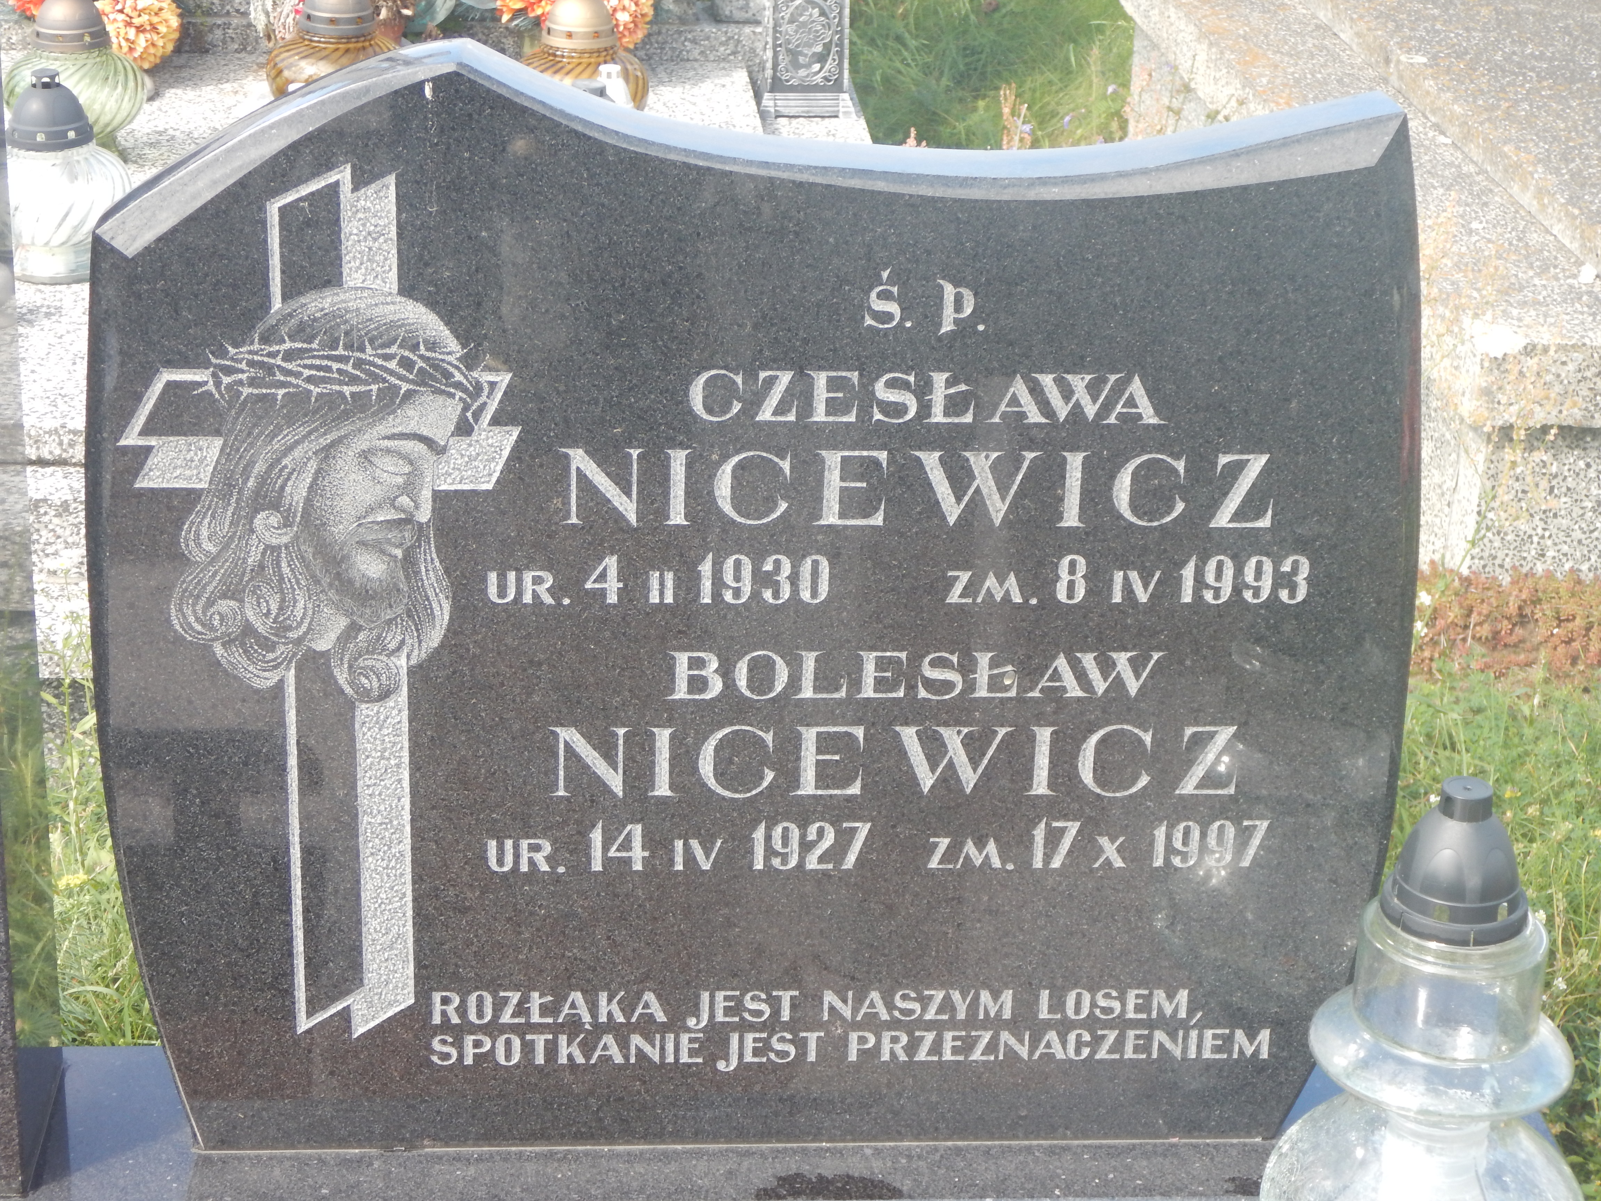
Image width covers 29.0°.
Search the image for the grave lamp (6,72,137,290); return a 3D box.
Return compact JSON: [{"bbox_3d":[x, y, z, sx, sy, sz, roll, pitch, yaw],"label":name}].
[{"bbox_3d":[-0.832,-0.476,3.450,0.168,0.229,0.168,2,24,0],"label":"grave lamp"}]

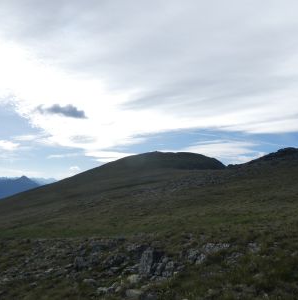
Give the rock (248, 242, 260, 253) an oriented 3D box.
[{"bbox_3d":[2.336,2.180,6.200,0.260,0.180,0.220,0,-6,0],"label":"rock"}]

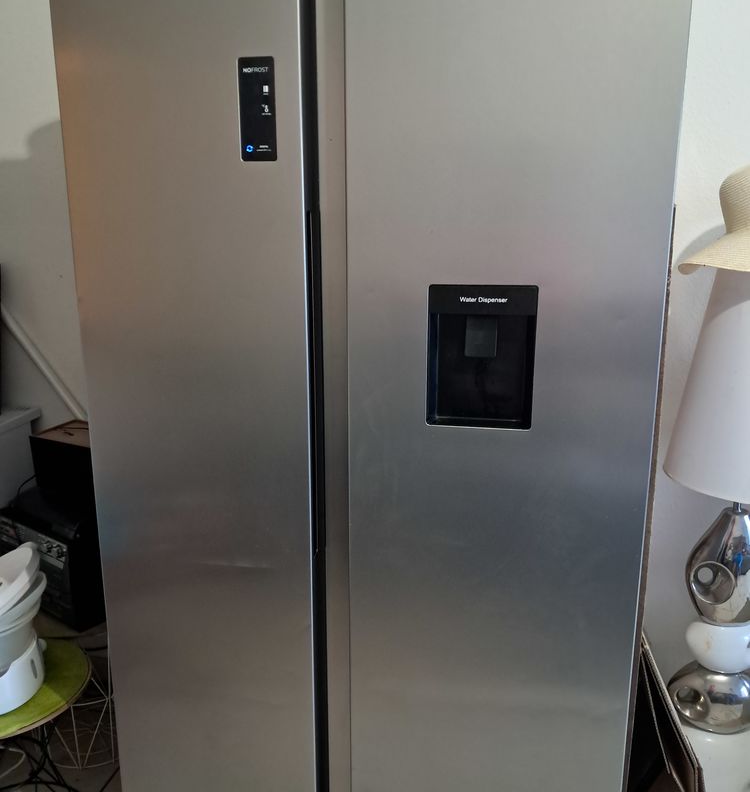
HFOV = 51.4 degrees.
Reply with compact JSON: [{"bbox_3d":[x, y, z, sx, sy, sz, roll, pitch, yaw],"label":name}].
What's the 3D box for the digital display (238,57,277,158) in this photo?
[{"bbox_3d":[-0.171,-0.418,1.141,0.055,0.145,0.010,3,14,10],"label":"digital display"}]

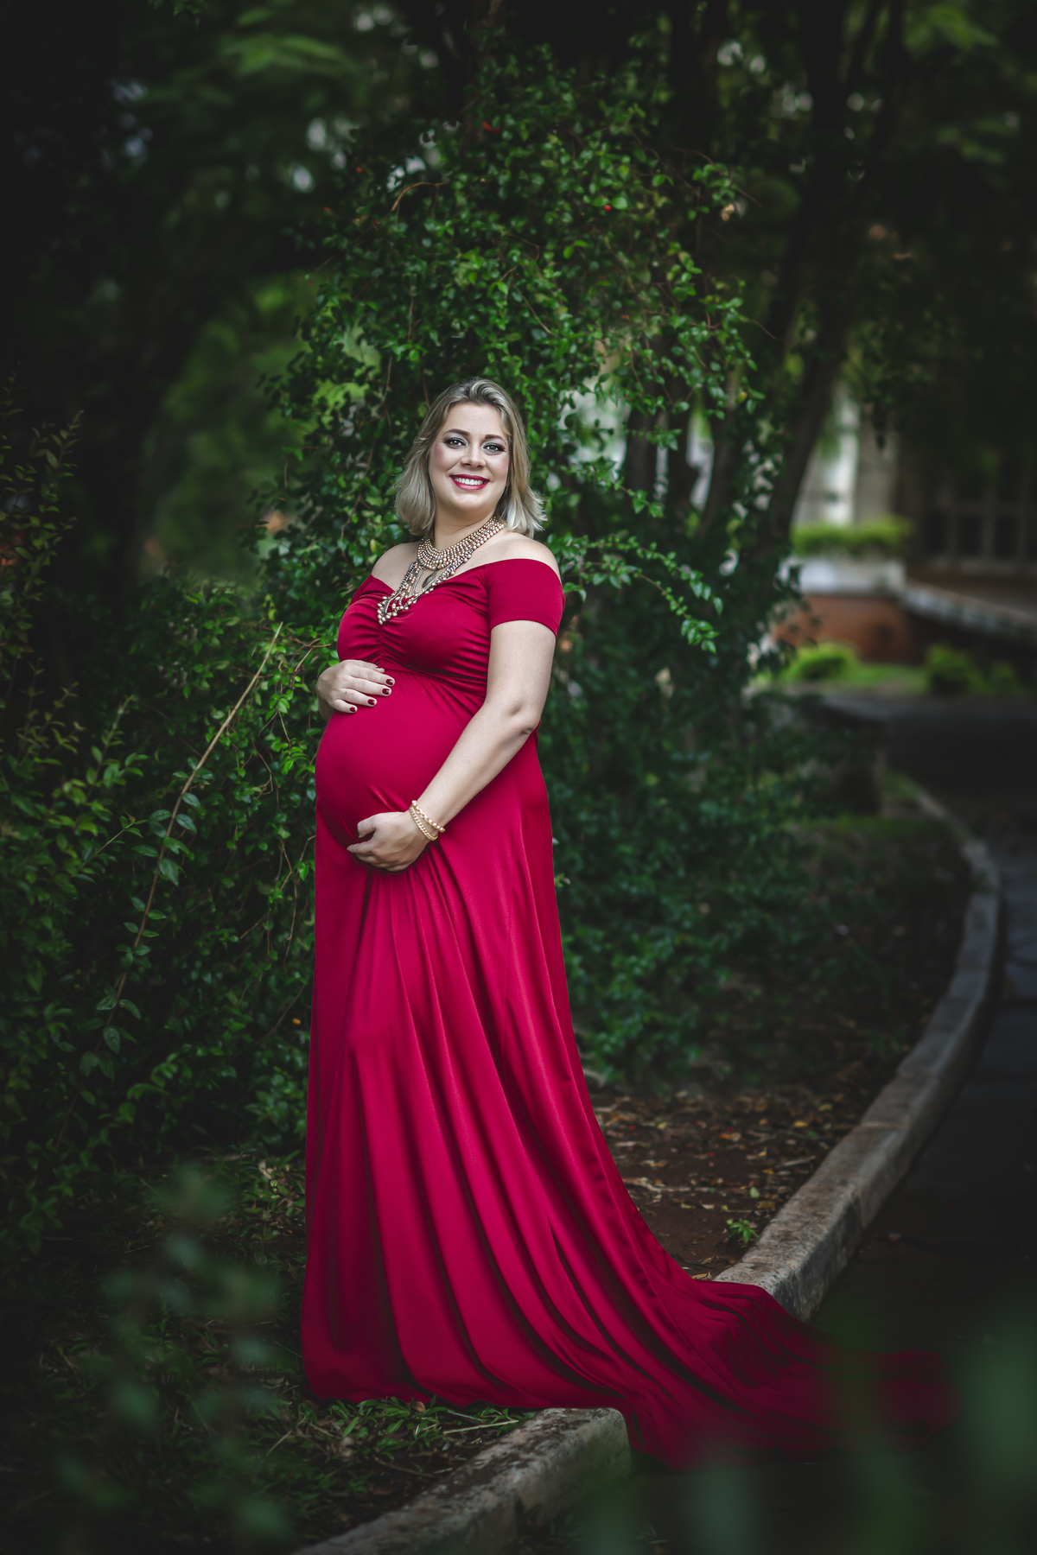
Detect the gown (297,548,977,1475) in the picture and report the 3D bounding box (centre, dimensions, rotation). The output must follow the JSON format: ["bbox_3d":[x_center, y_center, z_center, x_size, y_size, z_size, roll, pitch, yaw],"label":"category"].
[{"bbox_3d":[0.181,0.357,6.221,1.260,1.450,0.770,-2,4,-30],"label":"gown"}]

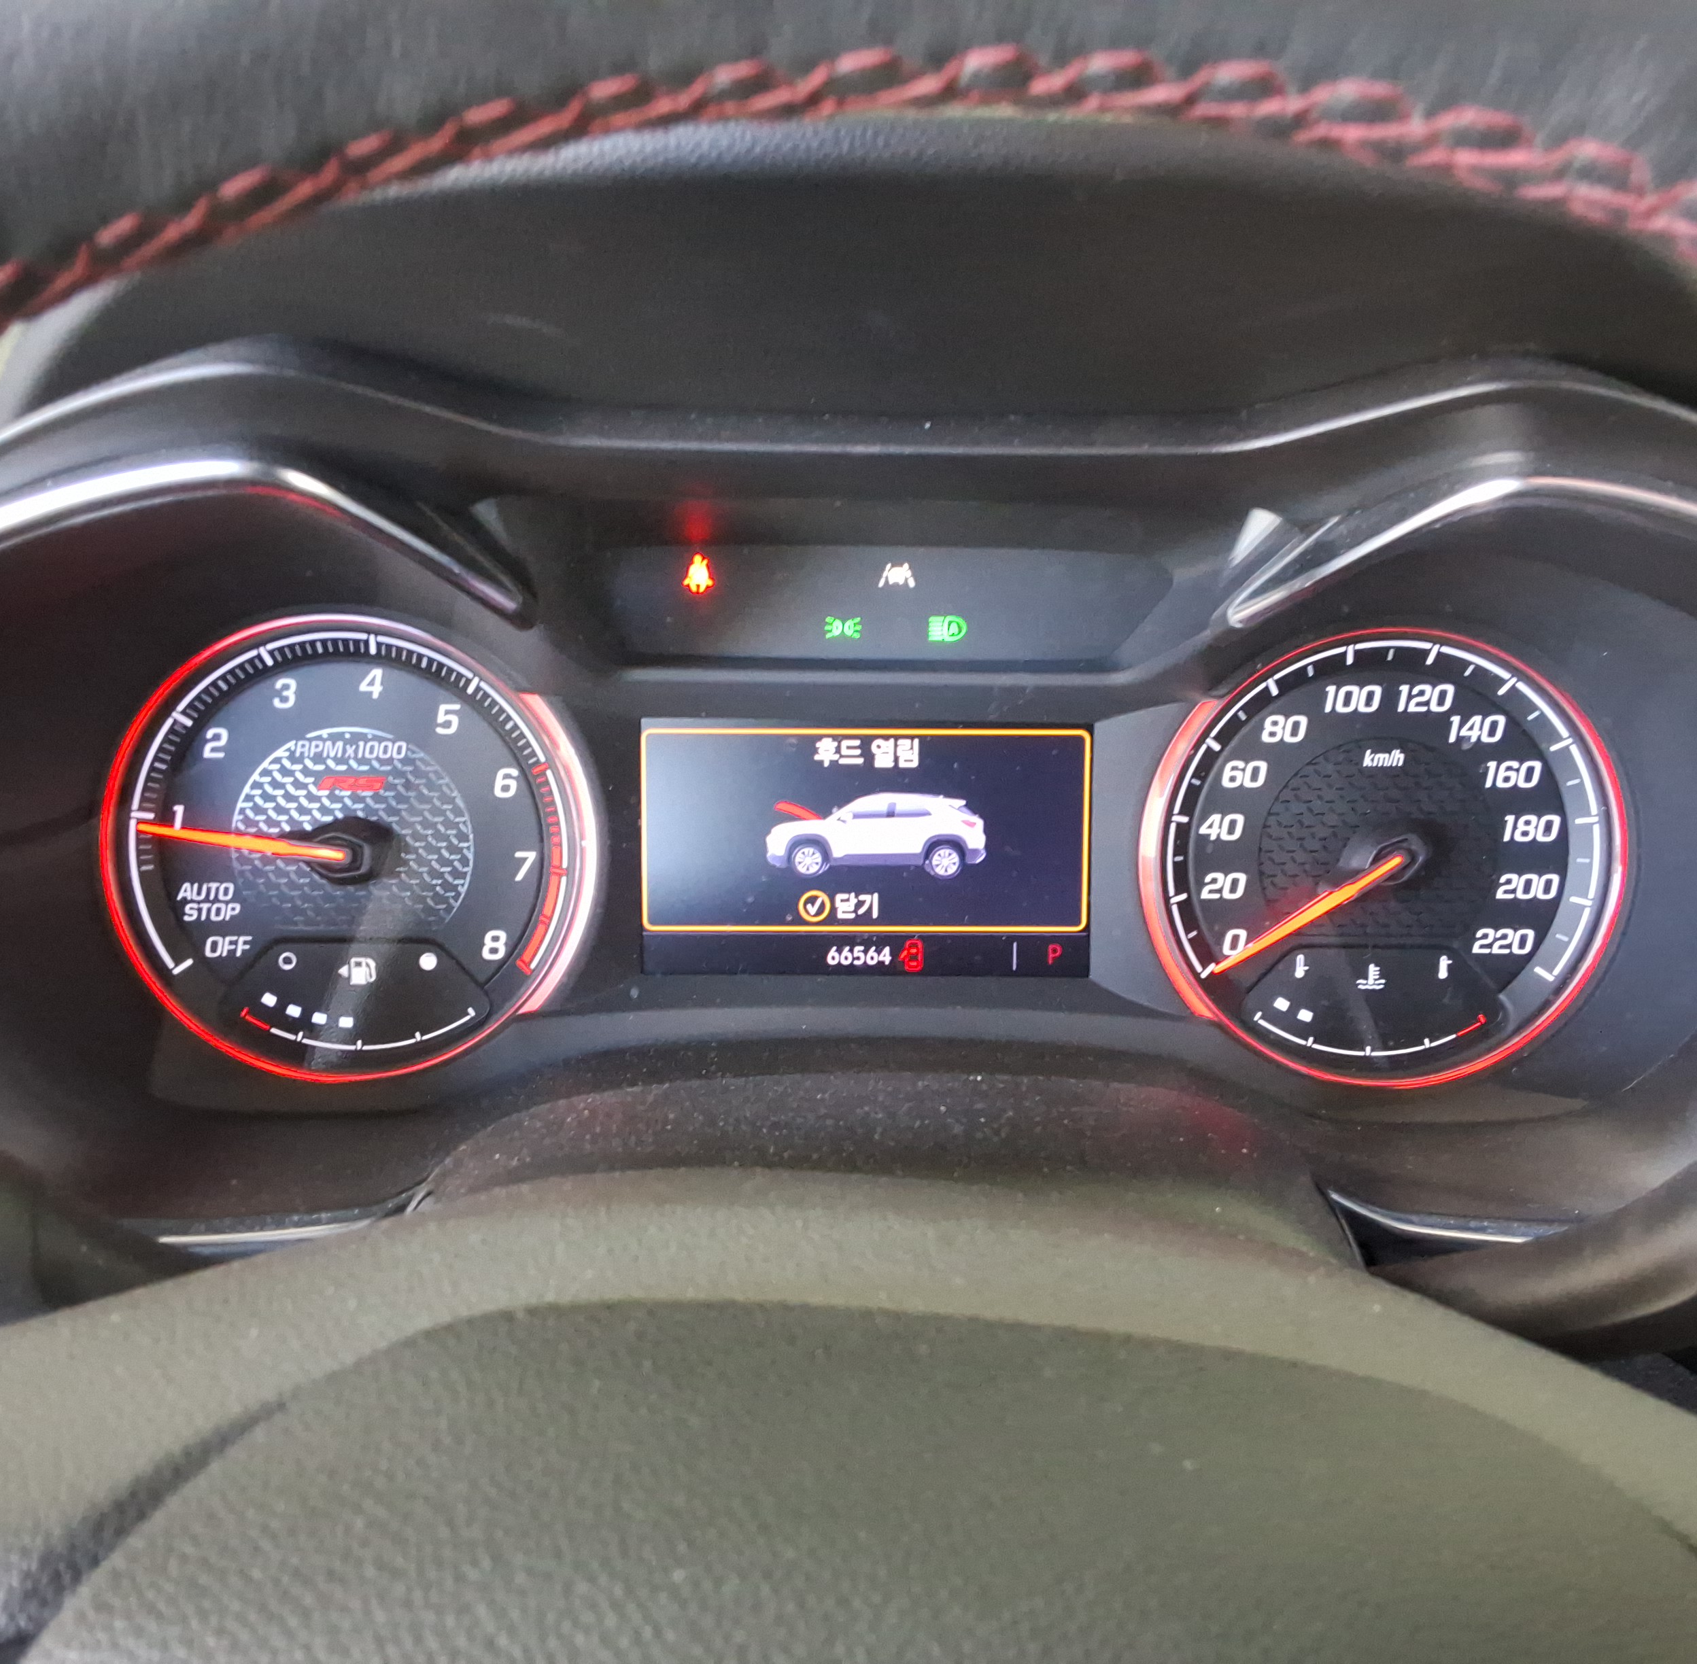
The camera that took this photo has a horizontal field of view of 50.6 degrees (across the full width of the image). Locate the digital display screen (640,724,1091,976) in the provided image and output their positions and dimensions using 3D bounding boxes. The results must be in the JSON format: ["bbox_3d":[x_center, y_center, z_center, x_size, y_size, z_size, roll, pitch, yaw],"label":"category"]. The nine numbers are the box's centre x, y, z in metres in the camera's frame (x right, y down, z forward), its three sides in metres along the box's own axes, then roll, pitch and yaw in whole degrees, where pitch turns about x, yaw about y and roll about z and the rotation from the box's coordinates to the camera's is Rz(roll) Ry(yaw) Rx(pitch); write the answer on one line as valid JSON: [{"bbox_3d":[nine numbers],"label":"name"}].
[{"bbox_3d":[0.004,0.003,0.378,0.094,0.053,0.010,0,7,-1],"label":"digital display screen"}]

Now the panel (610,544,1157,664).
[{"bbox_3d":[0.009,-0.048,0.379,0.117,0.025,0.012,0,7,-1],"label":"panel"}]

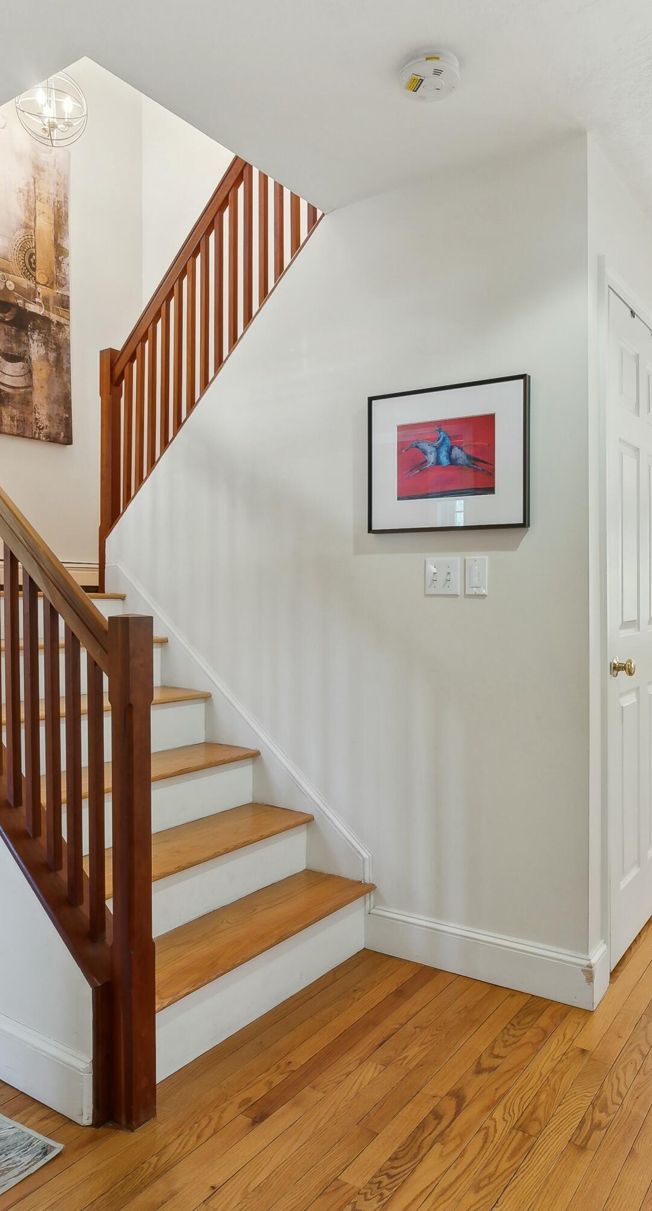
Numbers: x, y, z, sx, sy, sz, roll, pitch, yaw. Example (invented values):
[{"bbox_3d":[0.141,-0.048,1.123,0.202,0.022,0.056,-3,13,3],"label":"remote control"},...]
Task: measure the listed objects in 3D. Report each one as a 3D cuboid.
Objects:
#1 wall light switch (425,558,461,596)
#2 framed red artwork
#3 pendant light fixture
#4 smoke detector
[{"bbox_3d":[0.358,-0.087,2.479,0.117,0.116,0.018,0,1,35],"label":"wall light switch"},{"bbox_3d":[0.365,-0.446,2.462,0.525,0.430,0.028,0,1,35],"label":"framed red artwork"},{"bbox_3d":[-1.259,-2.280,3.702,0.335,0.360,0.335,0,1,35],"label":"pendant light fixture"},{"bbox_3d":[0.244,-1.275,1.941,0.145,0.050,0.145,0,1,0],"label":"smoke detector"}]

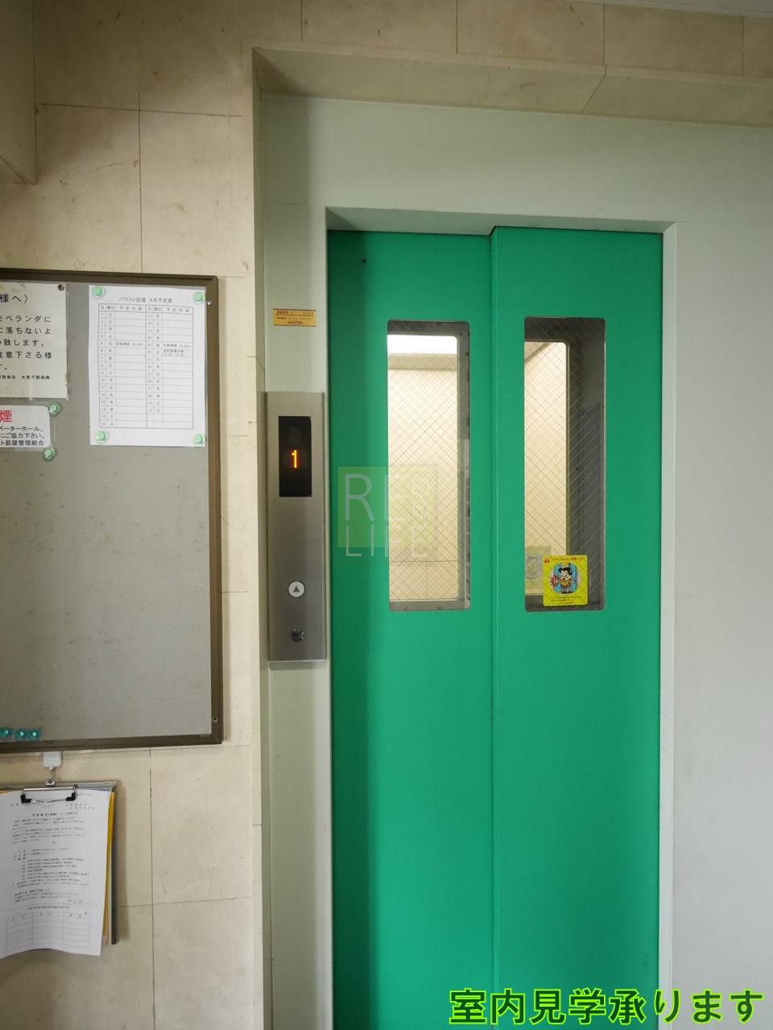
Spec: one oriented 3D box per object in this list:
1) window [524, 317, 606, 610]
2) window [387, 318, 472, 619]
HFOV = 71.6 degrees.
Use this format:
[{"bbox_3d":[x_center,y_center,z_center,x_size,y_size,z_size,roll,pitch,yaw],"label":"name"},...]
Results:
[{"bbox_3d":[0.427,-0.118,1.287,0.200,0.700,0.020,0,1,-5],"label":"window"},{"bbox_3d":[0.102,-0.115,1.294,0.199,0.693,0.020,0,1,-5],"label":"window"}]

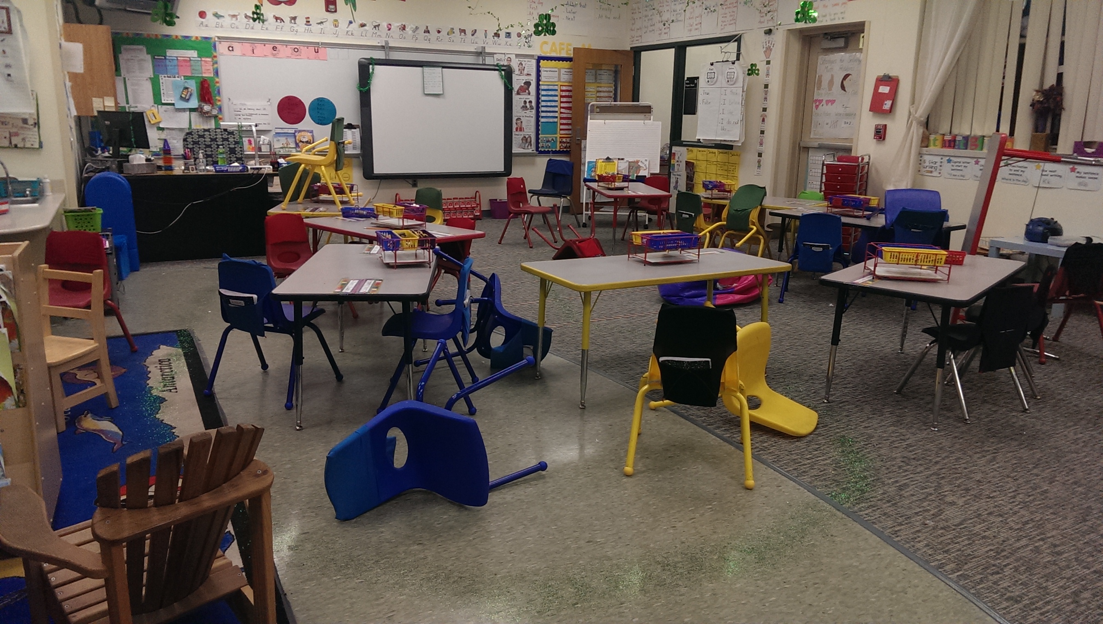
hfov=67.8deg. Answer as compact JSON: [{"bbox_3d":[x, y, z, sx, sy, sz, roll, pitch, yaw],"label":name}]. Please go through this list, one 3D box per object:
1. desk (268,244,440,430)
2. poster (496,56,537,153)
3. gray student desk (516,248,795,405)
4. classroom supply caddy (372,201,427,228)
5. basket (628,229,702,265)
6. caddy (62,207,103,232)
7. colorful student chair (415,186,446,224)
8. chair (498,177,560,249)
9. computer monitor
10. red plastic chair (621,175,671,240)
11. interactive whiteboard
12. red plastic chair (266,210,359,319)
[{"bbox_3d":[-0.870,0.067,3.940,0.615,0.588,1.225,0,14,-6],"label":"desk"},{"bbox_3d":[-0.417,-2.495,9.878,0.502,1.150,0.020,-5,15,-25],"label":"poster"},{"bbox_3d":[0.509,0.045,3.990,1.220,0.567,0.610,-7,16,-28],"label":"gray student desk"},{"bbox_3d":[-0.953,-0.616,5.168,0.250,0.145,0.320,-11,18,-41],"label":"classroom supply caddy"},{"bbox_3d":[0.565,-0.333,4.161,0.320,0.150,0.200,-5,15,-24],"label":"basket"},{"bbox_3d":[-2.981,-0.583,5.248,0.250,0.135,0.270,-6,15,-26],"label":"caddy"},{"bbox_3d":[-1.092,-0.679,6.742,0.460,0.650,0.430,8,15,24],"label":"colorful student chair"},{"bbox_3d":[-0.226,-1.028,8.332,0.440,0.645,0.450,11,17,35],"label":"chair"},{"bbox_3d":[-3.625,-1.499,6.962,0.500,0.400,0.190,6,15,19],"label":"computer monitor"},{"bbox_3d":[1.028,-1.071,8.479,0.460,0.650,0.430,8,16,25],"label":"red plastic chair"},{"bbox_3d":[-1.324,-2.234,9.611,1.810,1.290,0.090,-6,16,-27],"label":"interactive whiteboard"},{"bbox_3d":[-1.555,-0.273,5.168,0.450,0.645,0.450,13,18,39],"label":"red plastic chair"}]

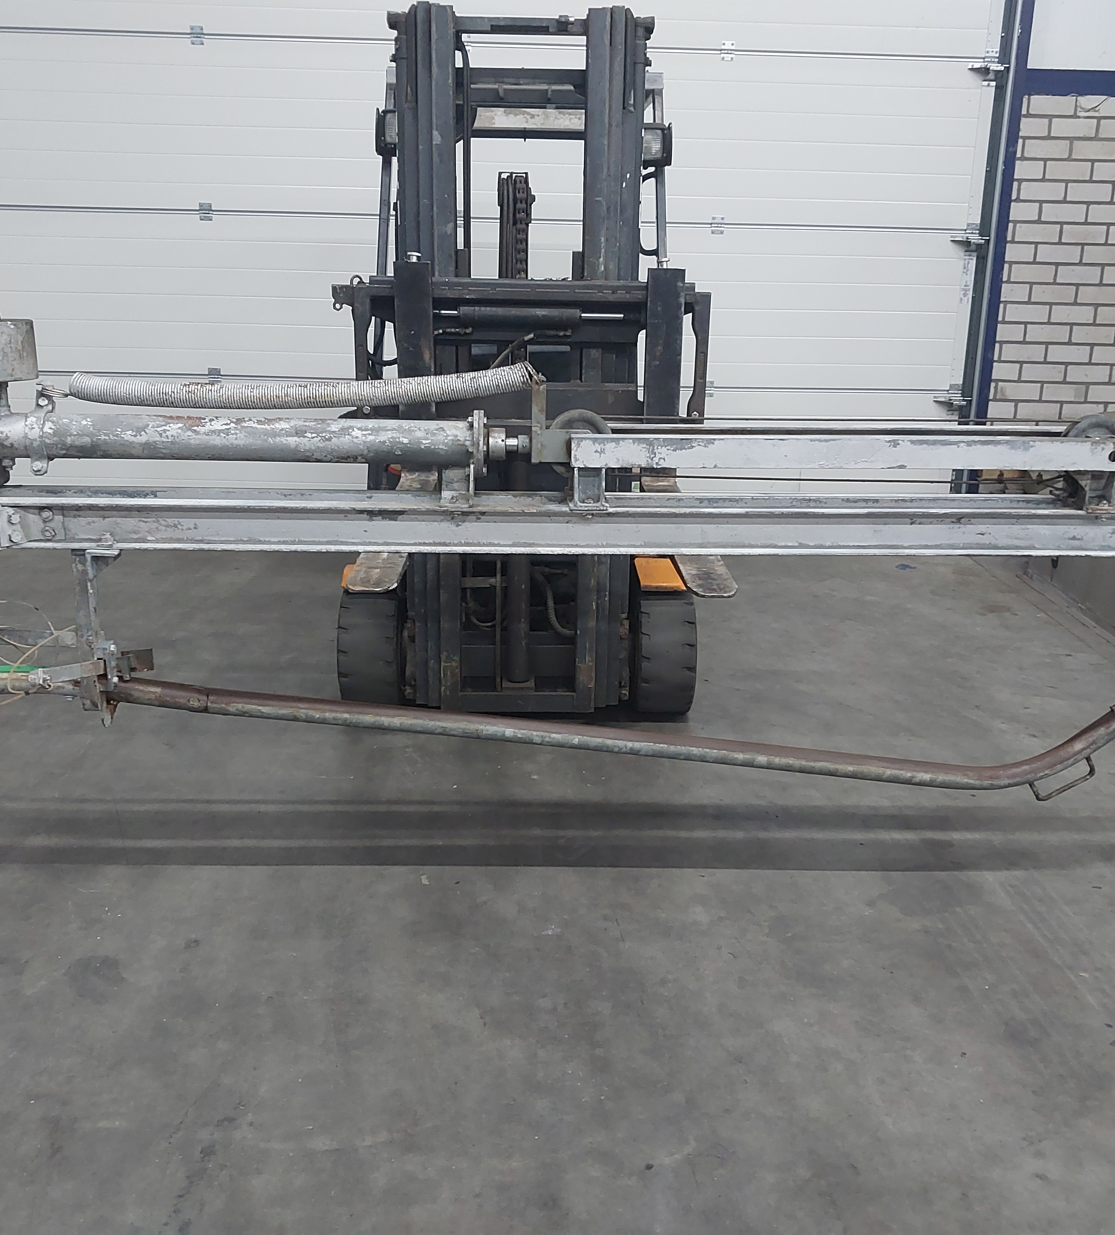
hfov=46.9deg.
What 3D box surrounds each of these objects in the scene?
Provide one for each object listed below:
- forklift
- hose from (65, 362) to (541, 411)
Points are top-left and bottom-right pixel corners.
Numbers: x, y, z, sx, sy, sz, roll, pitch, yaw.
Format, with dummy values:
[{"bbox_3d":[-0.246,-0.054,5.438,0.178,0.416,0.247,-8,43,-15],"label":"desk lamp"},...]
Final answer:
[{"bbox_3d":[-0.109,-0.745,4.055,1.070,2.020,3.200,1,16,-1],"label":"forklift"},{"bbox_3d":[-0.524,-0.484,2.689,0.984,0.100,0.053,0,16,-5],"label":"hose"}]

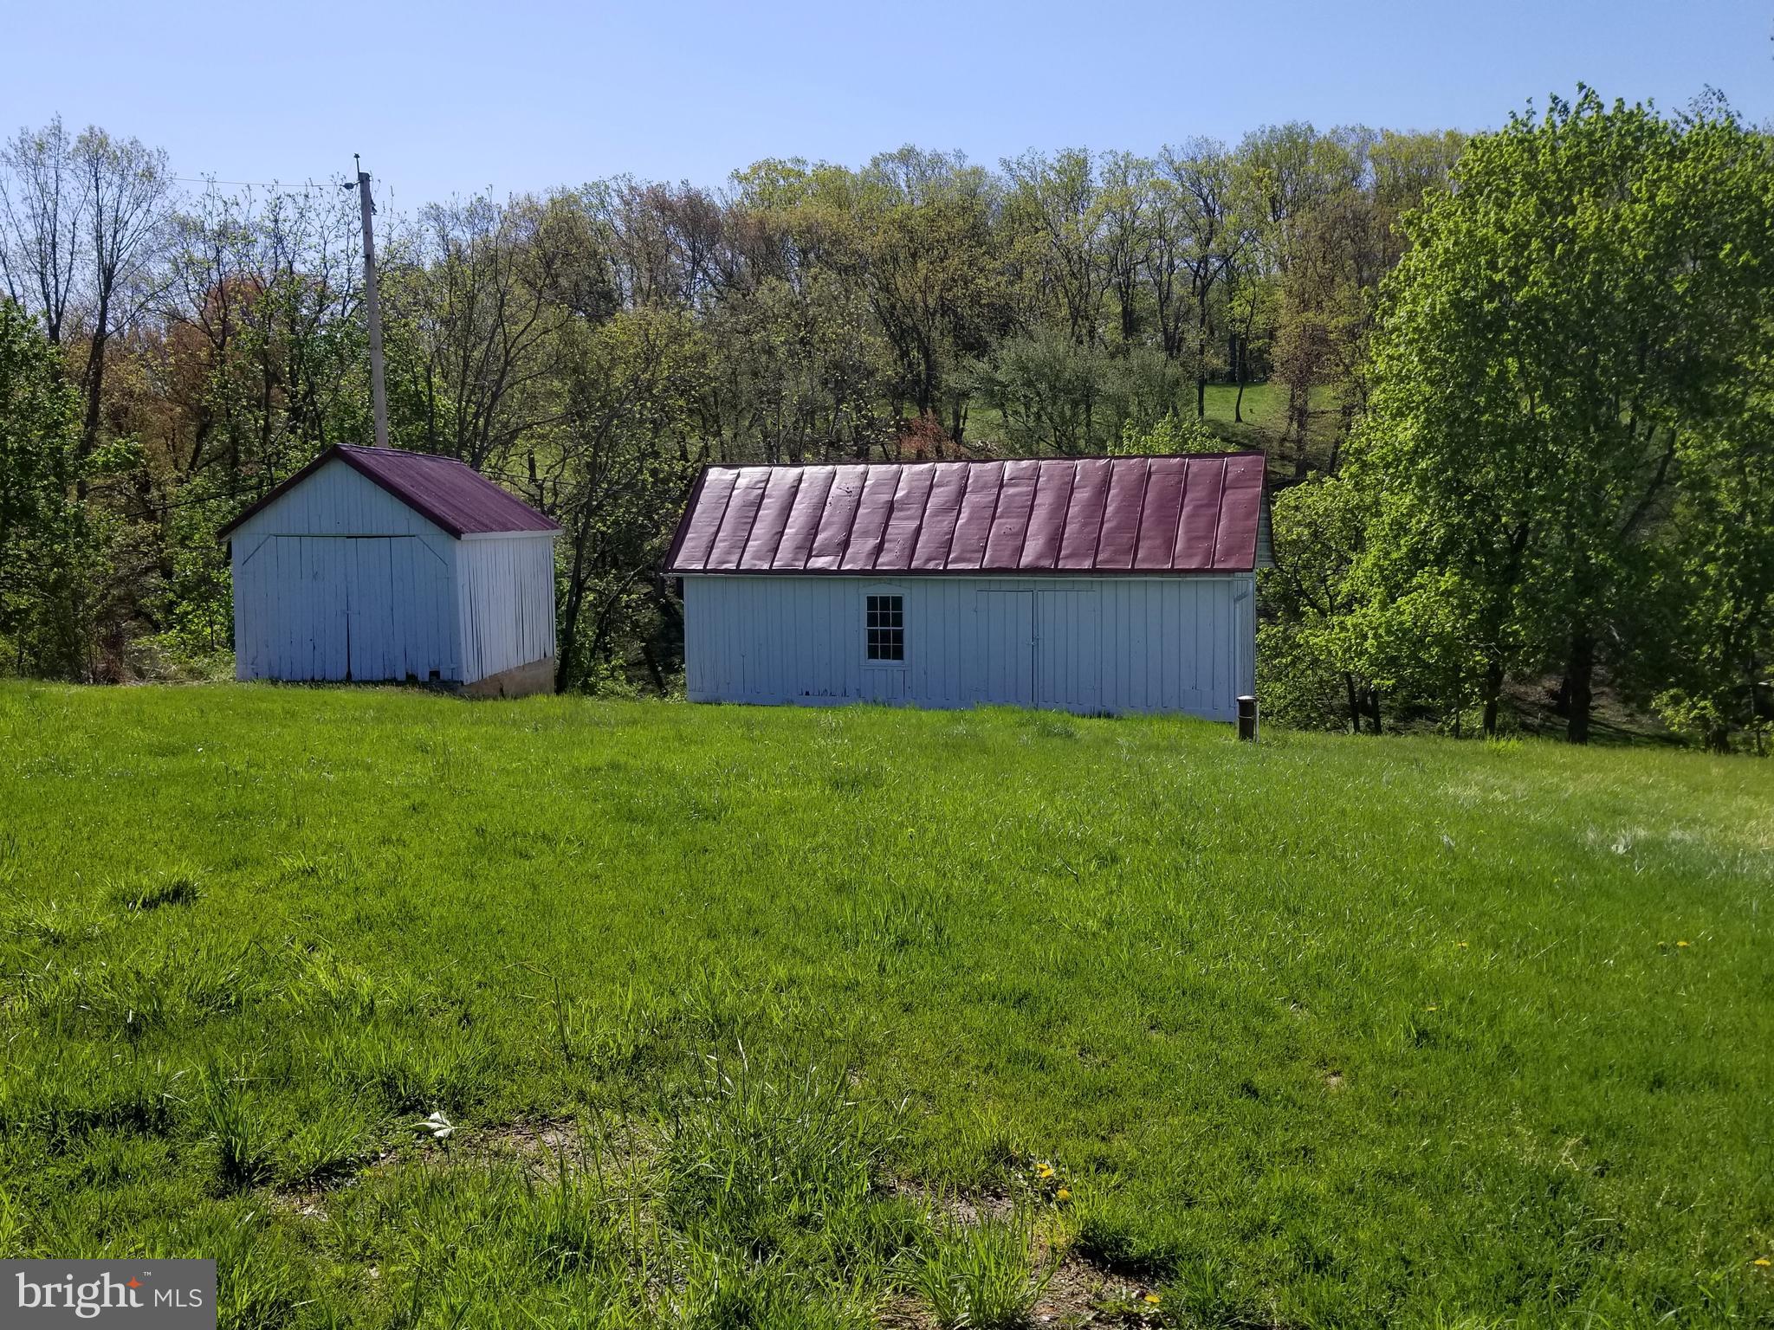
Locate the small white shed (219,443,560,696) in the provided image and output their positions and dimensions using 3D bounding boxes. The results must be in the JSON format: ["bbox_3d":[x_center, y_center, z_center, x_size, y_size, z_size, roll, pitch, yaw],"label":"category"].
[{"bbox_3d":[-8.955,-1.723,24.947,4.196,4.412,5.188,0,6,4],"label":"small white shed"}]

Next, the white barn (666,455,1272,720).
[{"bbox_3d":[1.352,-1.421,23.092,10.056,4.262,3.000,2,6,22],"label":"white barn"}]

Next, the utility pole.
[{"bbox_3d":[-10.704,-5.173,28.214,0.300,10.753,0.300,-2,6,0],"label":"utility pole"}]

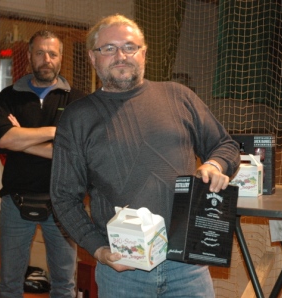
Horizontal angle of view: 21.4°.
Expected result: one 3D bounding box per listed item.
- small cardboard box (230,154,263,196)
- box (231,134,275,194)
[{"bbox_3d":[0.477,0.121,3.425,0.145,0.186,0.103,1,3,21],"label":"small cardboard box"},{"bbox_3d":[0.521,0.072,3.519,0.212,0.274,0.079,1,3,22],"label":"box"}]

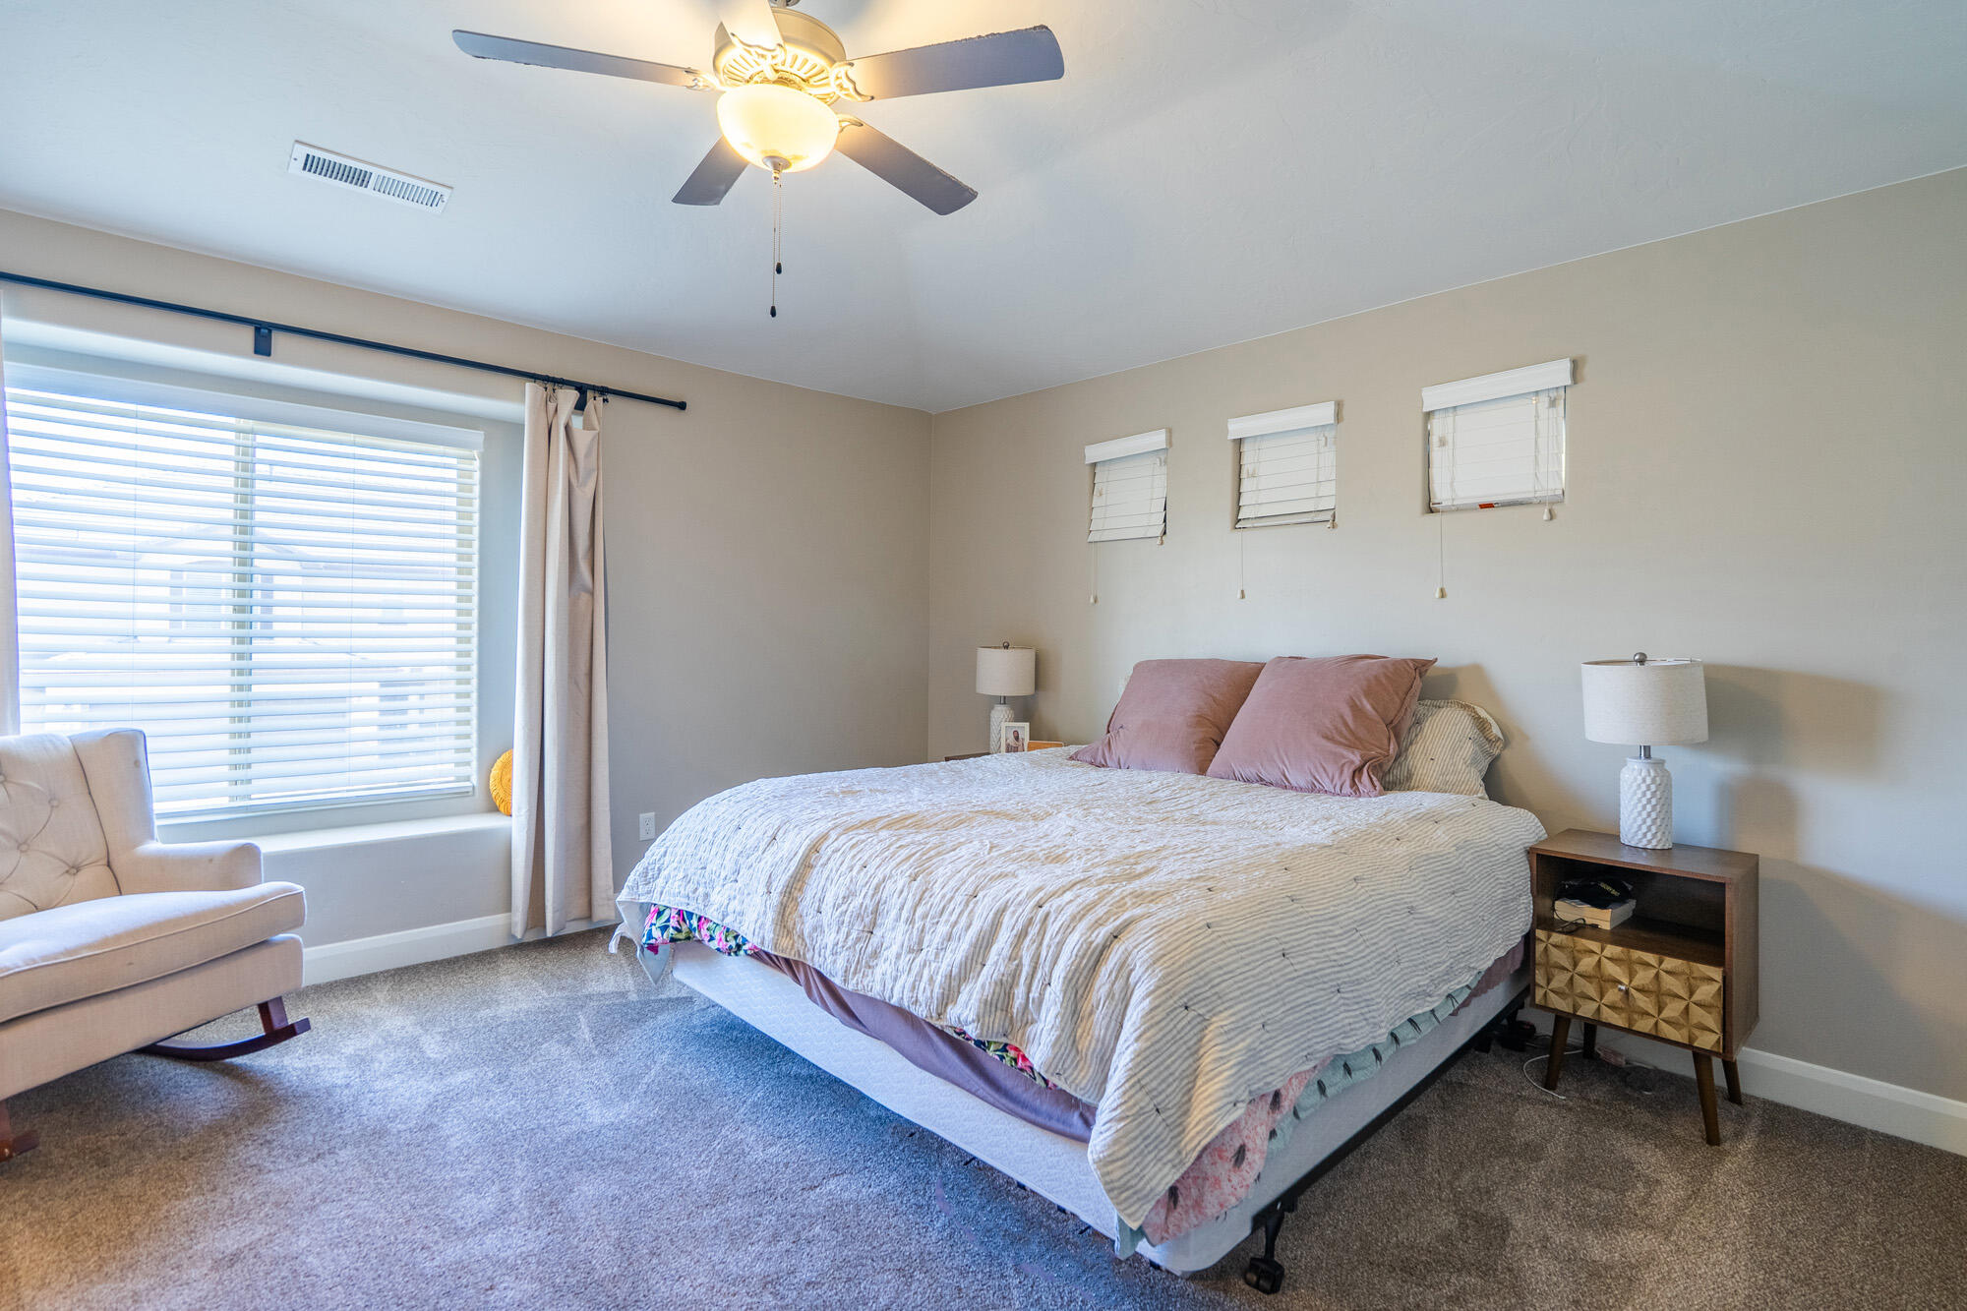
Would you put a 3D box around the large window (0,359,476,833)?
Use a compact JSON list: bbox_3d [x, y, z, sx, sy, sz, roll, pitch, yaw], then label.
[{"bbox_3d":[-2.654,-0.181,3.150,1.501,1.494,0.104,0,1,-43],"label":"large window"}]

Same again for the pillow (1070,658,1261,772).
[{"bbox_3d":[0.729,0.210,3.370,0.625,0.527,0.172,1,-38,47],"label":"pillow"}]

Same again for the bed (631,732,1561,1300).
[{"bbox_3d":[0.367,0.798,2.734,2.058,0.802,1.984,0,1,-43],"label":"bed"}]

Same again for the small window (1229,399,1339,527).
[{"bbox_3d":[1.172,-0.730,3.415,0.104,0.429,0.441,0,1,-43],"label":"small window"}]

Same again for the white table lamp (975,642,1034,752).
[{"bbox_3d":[0.111,0.207,4.250,0.277,0.539,0.277,1,1,0],"label":"white table lamp"}]

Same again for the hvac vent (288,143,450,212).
[{"bbox_3d":[-1.915,-1.495,2.746,0.406,0.022,0.141,0,-17,-43],"label":"hvac vent"}]

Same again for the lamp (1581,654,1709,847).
[{"bbox_3d":[1.857,0.267,2.446,0.277,0.539,0.277,0,1,-43],"label":"lamp"}]

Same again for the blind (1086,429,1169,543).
[{"bbox_3d":[0.664,-0.755,3.960,0.104,0.441,0.453,0,1,-43],"label":"blind"}]

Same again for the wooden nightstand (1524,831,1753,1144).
[{"bbox_3d":[1.811,0.881,2.420,0.386,0.670,0.441,0,1,-43],"label":"wooden nightstand"}]

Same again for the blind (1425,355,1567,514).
[{"bbox_3d":[1.678,-0.696,2.871,0.104,0.434,0.434,0,1,-43],"label":"blind"}]

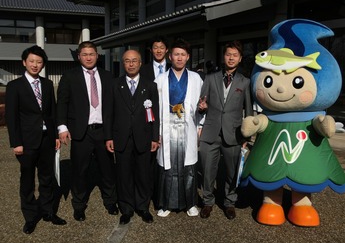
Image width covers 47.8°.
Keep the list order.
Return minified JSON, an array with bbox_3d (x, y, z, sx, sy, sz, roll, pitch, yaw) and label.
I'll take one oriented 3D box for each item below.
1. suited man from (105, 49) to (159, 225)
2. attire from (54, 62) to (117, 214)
[{"bbox_3d":[-0.390,0.144,3.796,0.499,1.669,0.360,0,7,-4],"label":"suited man"},{"bbox_3d":[-0.870,0.194,3.943,0.548,1.490,0.360,-1,7,-12],"label":"attire"}]

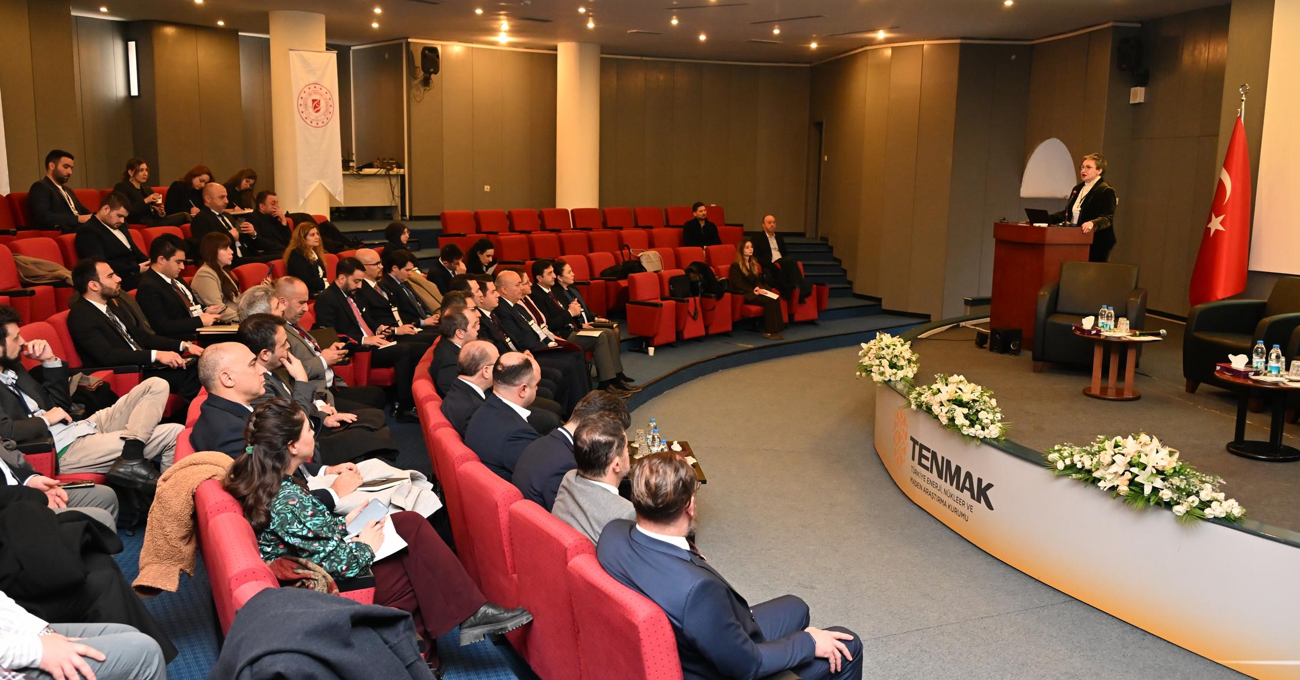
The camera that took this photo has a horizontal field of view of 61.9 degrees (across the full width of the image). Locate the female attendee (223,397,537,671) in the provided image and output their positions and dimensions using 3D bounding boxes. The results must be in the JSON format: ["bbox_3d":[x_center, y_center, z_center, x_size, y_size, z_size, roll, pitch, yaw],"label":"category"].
[{"bbox_3d":[-0.891,0.692,3.752,1.030,1.090,0.540,-4,10,-29],"label":"female attendee"}]

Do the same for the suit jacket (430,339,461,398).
[{"bbox_3d":[-1.046,0.351,6.181,0.450,0.680,0.520,-1,9,-10],"label":"suit jacket"}]

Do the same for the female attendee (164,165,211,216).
[{"bbox_3d":[-4.165,-1.086,10.178,0.850,1.096,0.500,3,9,13],"label":"female attendee"}]

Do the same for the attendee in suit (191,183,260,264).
[{"bbox_3d":[-3.430,-0.707,9.204,0.900,1.224,0.580,2,9,9],"label":"attendee in suit"}]

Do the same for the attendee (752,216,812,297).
[{"bbox_3d":[1.859,-1.149,15.960,0.560,1.300,0.850,-5,10,-32],"label":"attendee"}]

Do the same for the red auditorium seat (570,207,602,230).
[{"bbox_3d":[-0.839,-1.496,16.179,0.560,0.910,0.570,-7,12,-42],"label":"red auditorium seat"}]

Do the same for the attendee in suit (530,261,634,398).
[{"bbox_3d":[-0.627,-0.109,10.050,0.920,1.250,0.550,3,9,11],"label":"attendee in suit"}]

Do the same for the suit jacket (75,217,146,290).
[{"bbox_3d":[-4.449,-0.697,8.931,0.470,0.630,0.510,2,9,8],"label":"suit jacket"}]

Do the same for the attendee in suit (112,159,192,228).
[{"bbox_3d":[-4.289,-1.021,9.575,0.850,1.149,0.500,2,9,10],"label":"attendee in suit"}]

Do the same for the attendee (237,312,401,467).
[{"bbox_3d":[-1.509,0.533,4.936,0.830,1.280,0.560,0,9,-9],"label":"attendee"}]

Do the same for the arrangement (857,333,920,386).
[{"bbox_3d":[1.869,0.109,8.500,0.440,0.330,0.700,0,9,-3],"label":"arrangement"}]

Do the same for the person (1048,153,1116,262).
[{"bbox_3d":[3.920,-0.822,9.850,0.480,1.730,0.520,-5,11,-32],"label":"person"}]

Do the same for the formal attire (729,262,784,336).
[{"bbox_3d":[1.388,-0.529,13.836,0.673,0.881,0.475,9,12,43],"label":"formal attire"}]

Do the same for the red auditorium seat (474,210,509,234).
[{"bbox_3d":[-1.880,-1.250,14.328,0.554,0.871,0.604,7,11,34],"label":"red auditorium seat"}]

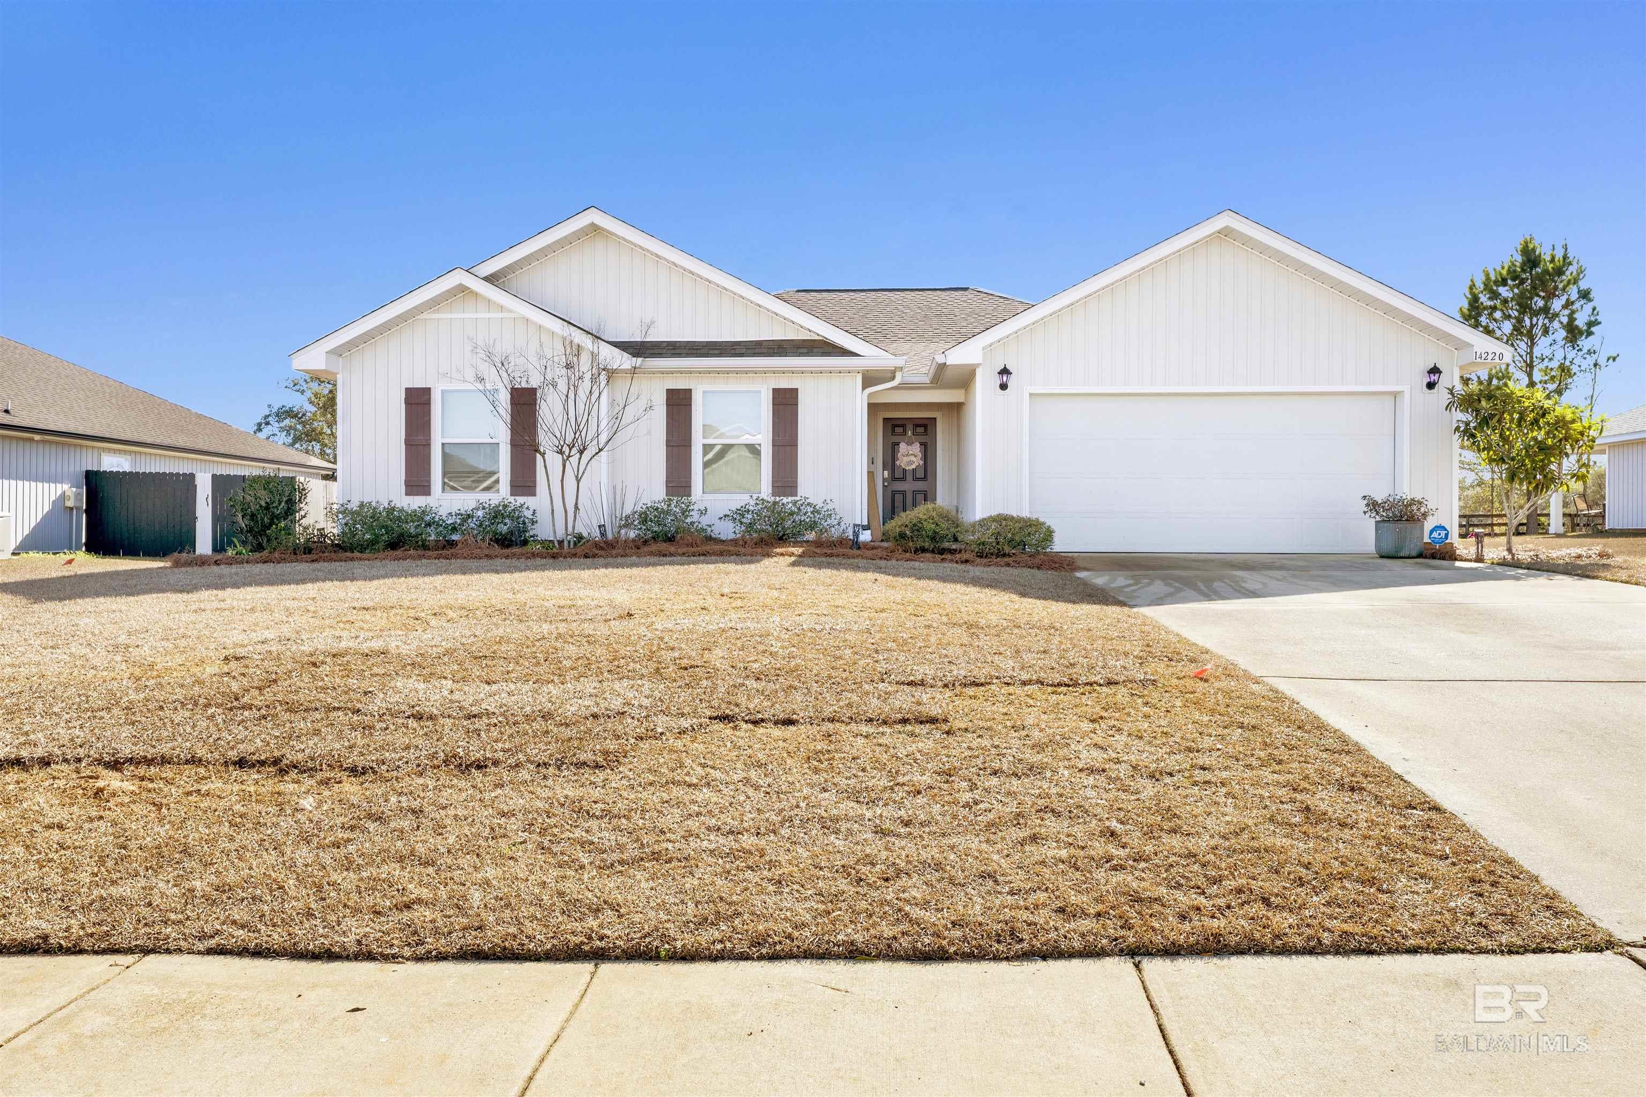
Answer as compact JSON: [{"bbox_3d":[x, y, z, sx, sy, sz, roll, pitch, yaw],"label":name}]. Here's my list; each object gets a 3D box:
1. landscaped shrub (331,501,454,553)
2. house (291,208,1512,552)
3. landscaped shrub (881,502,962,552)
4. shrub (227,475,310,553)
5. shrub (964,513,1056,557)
[{"bbox_3d":[-5.449,-0.269,13.900,1.547,0.661,1.050,0,1,-1],"label":"landscaped shrub"},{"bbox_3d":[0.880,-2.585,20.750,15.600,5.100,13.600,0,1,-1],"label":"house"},{"bbox_3d":[1.277,-0.282,14.150,1.034,0.624,0.980,0,1,-1],"label":"landscaped shrub"},{"bbox_3d":[-7.341,-0.450,14.500,1.093,1.026,1.000,0,1,-1],"label":"shrub"},{"bbox_3d":[2.320,-0.168,13.650,1.123,0.522,1.000,0,1,-1],"label":"shrub"}]

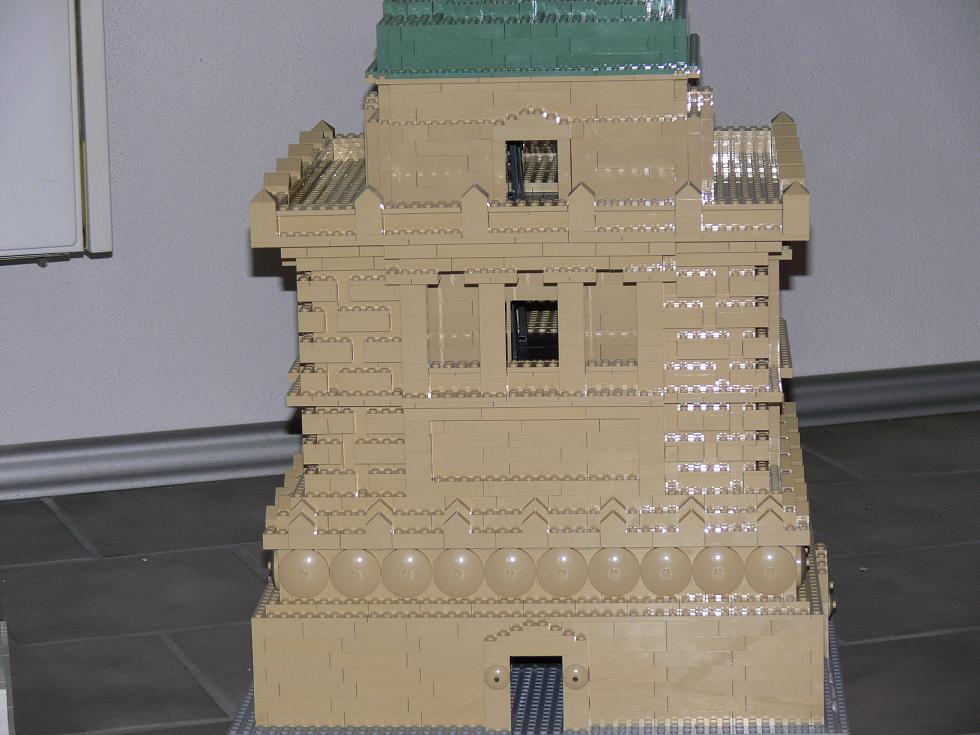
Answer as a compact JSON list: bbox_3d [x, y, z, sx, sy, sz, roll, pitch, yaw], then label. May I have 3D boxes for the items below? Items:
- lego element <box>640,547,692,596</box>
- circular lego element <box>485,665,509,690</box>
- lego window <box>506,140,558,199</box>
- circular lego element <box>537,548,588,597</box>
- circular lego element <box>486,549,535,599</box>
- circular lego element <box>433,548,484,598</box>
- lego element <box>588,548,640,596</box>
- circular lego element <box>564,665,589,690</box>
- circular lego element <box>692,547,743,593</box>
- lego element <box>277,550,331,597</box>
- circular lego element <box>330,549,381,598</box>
[{"bbox_3d":[0.108,0.126,2.001,0.032,0.032,0.009,-1,12,4],"label":"lego element"},{"bbox_3d":[0.005,0.191,1.999,0.016,0.016,0.005,-1,12,4],"label":"circular lego element"},{"bbox_3d":[0.027,-0.122,2.013,0.032,0.039,0.012,-1,12,4],"label":"lego window"},{"bbox_3d":[0.045,0.127,2.006,0.032,0.032,0.008,-1,12,4],"label":"circular lego element"},{"bbox_3d":[0.013,0.127,2.008,0.032,0.032,0.008,-1,12,4],"label":"circular lego element"},{"bbox_3d":[-0.020,0.128,2.009,0.032,0.032,0.009,-1,12,4],"label":"circular lego element"},{"bbox_3d":[0.076,0.127,2.003,0.032,0.032,0.009,-1,12,4],"label":"lego element"},{"bbox_3d":[0.052,0.191,1.995,0.016,0.016,0.005,-1,12,4],"label":"circular lego element"},{"bbox_3d":[0.141,0.126,2.000,0.032,0.032,0.008,-1,12,4],"label":"circular lego element"},{"bbox_3d":[-0.115,0.129,2.015,0.032,0.032,0.009,-1,12,4],"label":"lego element"},{"bbox_3d":[-0.083,0.128,2.014,0.032,0.032,0.008,-1,12,4],"label":"circular lego element"}]

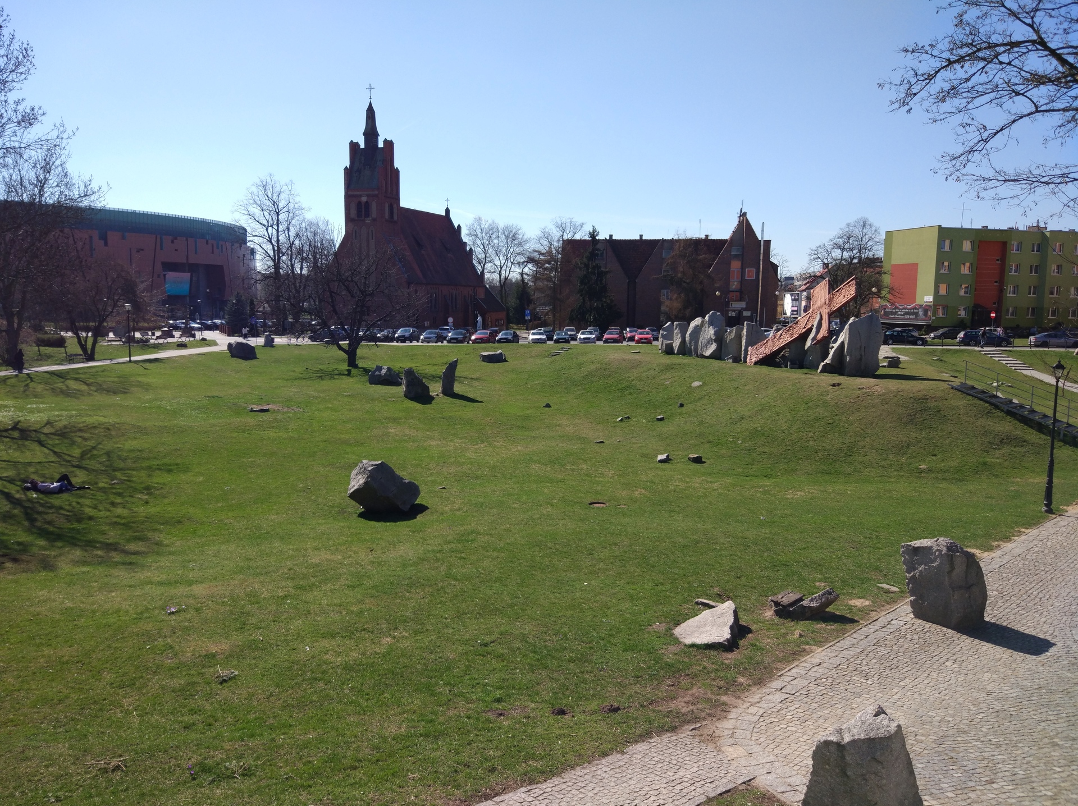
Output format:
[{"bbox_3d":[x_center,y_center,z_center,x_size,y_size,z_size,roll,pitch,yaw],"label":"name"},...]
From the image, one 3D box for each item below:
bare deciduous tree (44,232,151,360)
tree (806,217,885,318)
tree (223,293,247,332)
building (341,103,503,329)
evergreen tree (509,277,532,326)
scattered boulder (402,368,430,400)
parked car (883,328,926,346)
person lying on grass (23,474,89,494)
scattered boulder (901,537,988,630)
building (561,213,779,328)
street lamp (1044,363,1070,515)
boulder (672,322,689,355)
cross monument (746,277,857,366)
[{"bbox_3d":[-33.317,-7.906,65.231,7.400,9.400,7.200,-3,8,-27],"label":"bare deciduous tree"},{"bbox_3d":[34.401,-14.351,97.853,8.700,12.710,8.800,3,9,19],"label":"tree"},{"bbox_3d":[-36.214,-10.560,103.971,2.750,4.950,2.750,-1,7,-19],"label":"tree"},{"bbox_3d":[-15.527,-22.650,113.516,12.852,26.826,27.336,3,7,19],"label":"building"},{"bbox_3d":[-2.622,-14.451,124.543,3.500,7.062,3.500,1,7,0],"label":"evergreen tree"},{"bbox_3d":[-6.170,-1.034,43.754,1.380,1.520,1.000,0,7,-8],"label":"scattered boulder"},{"bbox_3d":[31.664,-5.859,76.168,4.350,1.470,1.750,1,7,2],"label":"parked car"},{"bbox_3d":[-13.213,2.151,23.869,1.760,0.470,0.520,-1,8,-10],"label":"person lying on grass"},{"bbox_3d":[6.966,3.007,14.918,1.180,1.470,0.880,-4,9,-36],"label":"scattered boulder"},{"bbox_3d":[16.762,-17.921,118.396,27.590,14.490,14.000,0,8,0],"label":"building"},{"bbox_3d":[13.699,0.922,23.140,0.390,4.020,0.390,5,9,30],"label":"street lamp"},{"bbox_3d":[11.567,-5.287,71.185,1.320,2.690,1.400,1,9,9],"label":"boulder"},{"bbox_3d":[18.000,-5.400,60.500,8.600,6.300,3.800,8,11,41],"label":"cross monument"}]

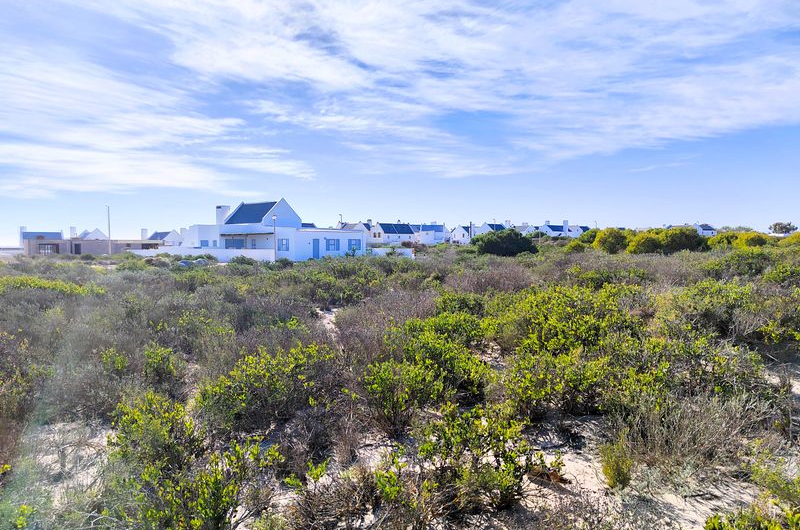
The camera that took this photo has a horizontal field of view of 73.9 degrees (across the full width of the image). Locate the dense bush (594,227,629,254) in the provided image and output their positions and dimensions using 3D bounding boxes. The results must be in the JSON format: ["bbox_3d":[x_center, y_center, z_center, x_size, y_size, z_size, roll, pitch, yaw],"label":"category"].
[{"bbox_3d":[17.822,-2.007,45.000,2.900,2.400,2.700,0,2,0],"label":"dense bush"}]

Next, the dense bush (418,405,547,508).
[{"bbox_3d":[0.506,1.201,3.300,0.760,0.570,0.660,0,2,0],"label":"dense bush"}]

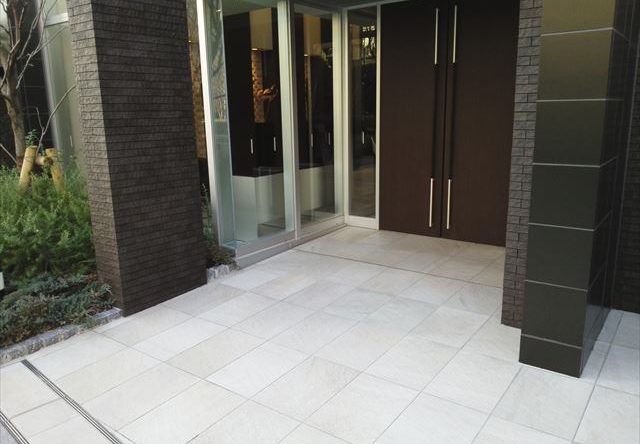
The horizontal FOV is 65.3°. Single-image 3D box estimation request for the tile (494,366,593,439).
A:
[{"bbox_3d":[1.258,1.000,2.797,0.400,0.020,0.600,8,17,36],"label":"tile"}]

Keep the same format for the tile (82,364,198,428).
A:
[{"bbox_3d":[-1.071,1.043,3.020,0.400,0.020,0.600,8,17,36],"label":"tile"}]

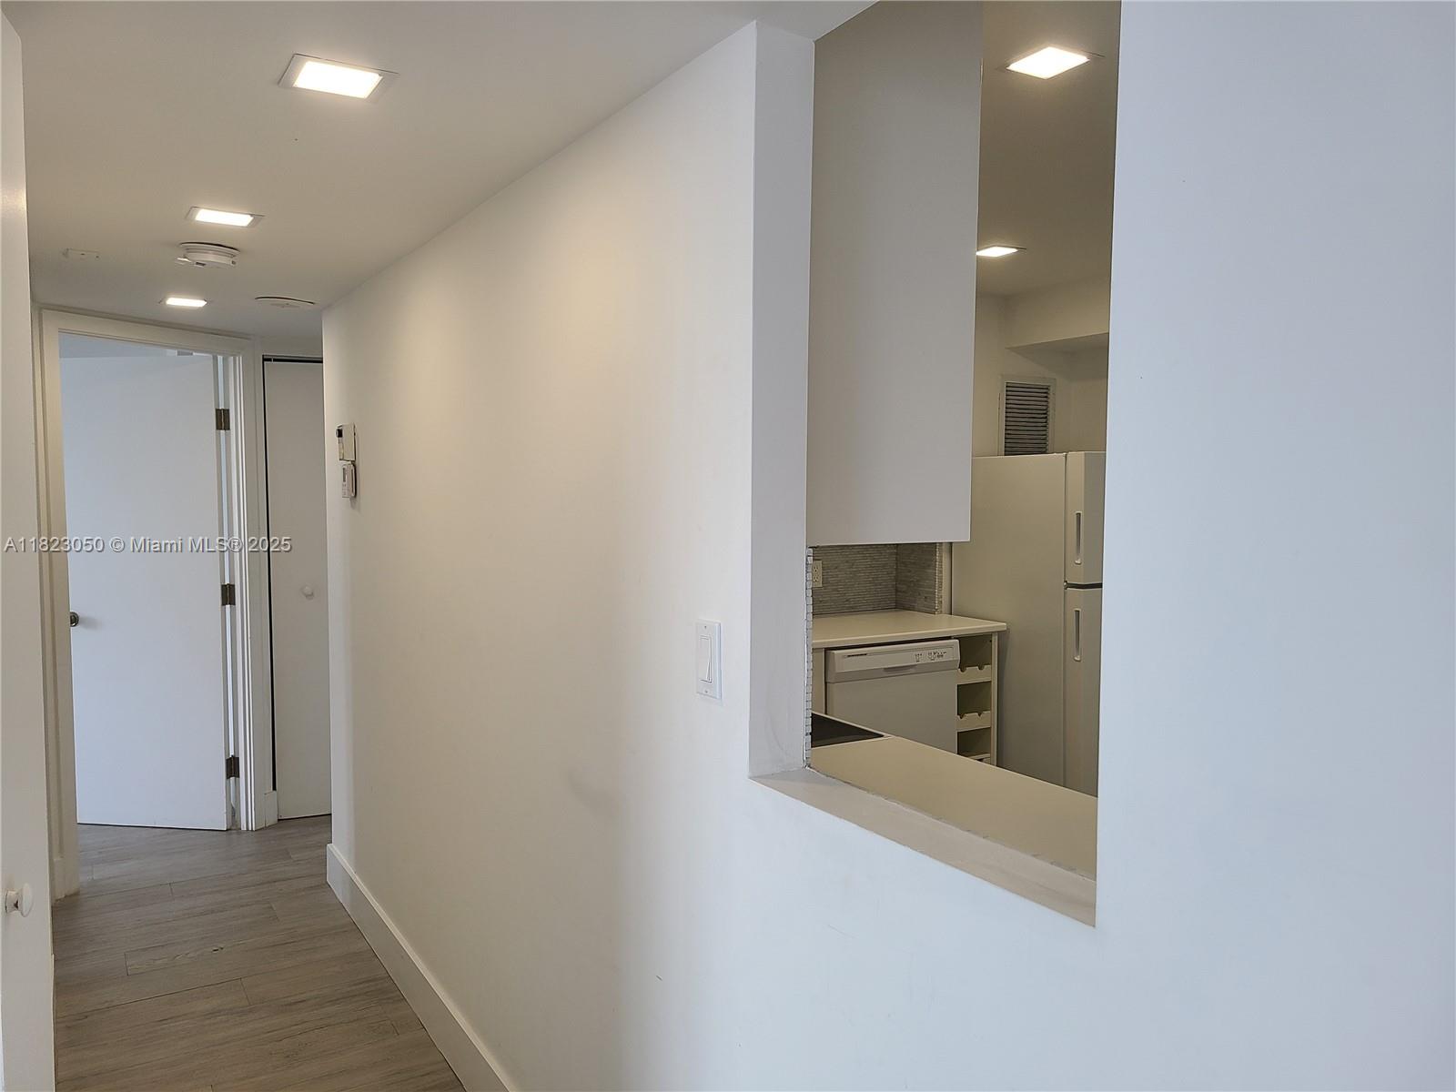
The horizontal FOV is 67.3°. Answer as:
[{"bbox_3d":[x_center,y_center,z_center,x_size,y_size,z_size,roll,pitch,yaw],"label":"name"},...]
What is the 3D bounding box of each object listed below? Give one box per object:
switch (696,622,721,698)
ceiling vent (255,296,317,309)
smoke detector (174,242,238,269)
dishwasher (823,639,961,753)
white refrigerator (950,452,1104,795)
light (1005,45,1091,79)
[{"bbox_3d":[-0.033,0.169,1.639,0.012,0.114,0.071,-2,4,-31],"label":"switch"},{"bbox_3d":[-1.541,-0.843,3.816,0.200,0.020,0.200,-2,4,-31],"label":"ceiling vent"},{"bbox_3d":[-1.395,-0.779,2.948,0.150,0.046,0.150,-2,4,-31],"label":"smoke detector"},{"bbox_3d":[0.486,0.785,4.393,0.605,0.865,0.610,-2,4,-31],"label":"dishwasher"},{"bbox_3d":[1.486,0.424,4.766,0.730,1.630,0.750,-2,4,-31],"label":"white refrigerator"},{"bbox_3d":[0.644,-0.969,2.203,0.145,0.020,0.145,-2,4,-31],"label":"light"}]

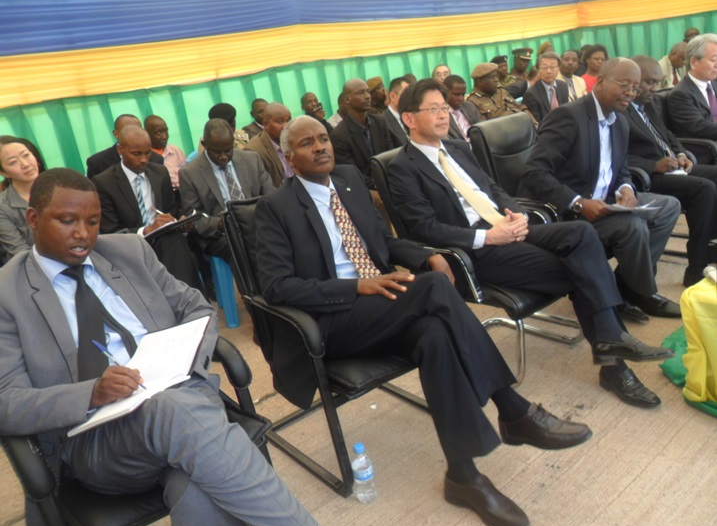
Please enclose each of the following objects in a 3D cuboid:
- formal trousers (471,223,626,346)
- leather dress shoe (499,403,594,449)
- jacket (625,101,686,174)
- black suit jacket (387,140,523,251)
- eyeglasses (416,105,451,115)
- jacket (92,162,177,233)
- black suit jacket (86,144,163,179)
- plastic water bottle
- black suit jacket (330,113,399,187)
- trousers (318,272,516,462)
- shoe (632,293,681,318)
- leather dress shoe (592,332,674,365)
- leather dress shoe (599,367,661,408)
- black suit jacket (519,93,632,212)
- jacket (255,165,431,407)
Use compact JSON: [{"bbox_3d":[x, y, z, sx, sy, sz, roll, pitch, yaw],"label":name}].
[{"bbox_3d":[0.752,0.098,2.508,0.800,0.590,0.450,7,24,36],"label":"formal trousers"},{"bbox_3d":[0.527,0.479,1.622,0.290,0.110,0.105,-21,7,43],"label":"leather dress shoe"},{"bbox_3d":[1.539,-0.675,3.053,0.530,0.600,0.460,-22,21,-30],"label":"jacket"},{"bbox_3d":[0.446,-0.261,2.542,0.550,0.580,0.480,-19,20,-23],"label":"black suit jacket"},{"bbox_3d":[0.297,-0.652,2.390,0.140,0.045,0.145,-23,22,-33],"label":"eyeglasses"},{"bbox_3d":[-1.117,-0.223,3.092,0.510,0.590,0.440,-22,22,-31],"label":"jacket"},{"bbox_3d":[-1.348,-0.397,3.465,0.500,0.660,0.380,-21,24,-36],"label":"black suit jacket"},{"bbox_3d":[0.015,0.713,1.917,0.066,0.210,0.066,-6,19,2],"label":"plastic water bottle"},{"bbox_3d":[0.086,-0.594,3.525,0.500,0.660,0.400,-21,24,-36],"label":"black suit jacket"},{"bbox_3d":[0.160,0.343,2.011,0.790,0.590,0.460,12,27,44],"label":"trousers"},{"bbox_3d":[1.595,0.217,2.948,0.285,0.110,0.100,2,21,25],"label":"shoe"},{"bbox_3d":[0.988,0.316,2.034,0.100,0.105,0.290,-25,4,-36],"label":"leather dress shoe"},{"bbox_3d":[1.122,0.497,2.306,0.100,0.105,0.275,-19,23,-32],"label":"leather dress shoe"},{"bbox_3d":[1.098,-0.473,2.699,0.530,0.600,0.450,-20,21,-27],"label":"black suit jacket"},{"bbox_3d":[-0.054,0.070,2.014,0.560,0.800,0.470,-22,22,-31],"label":"jacket"}]

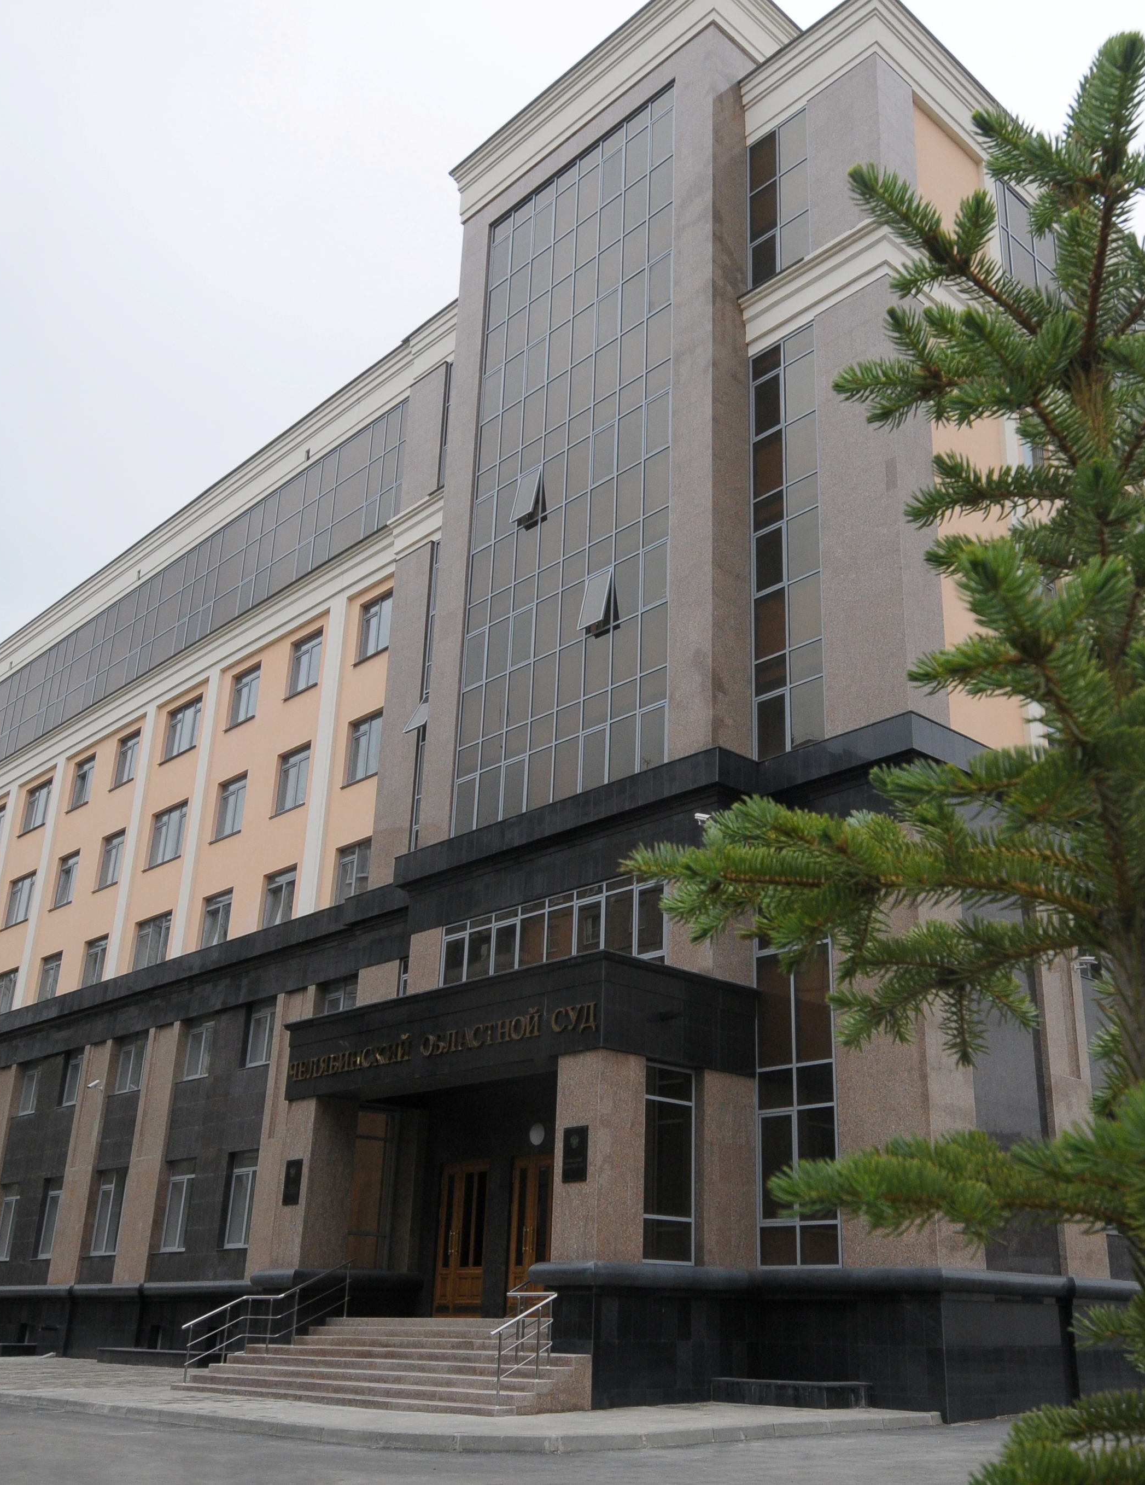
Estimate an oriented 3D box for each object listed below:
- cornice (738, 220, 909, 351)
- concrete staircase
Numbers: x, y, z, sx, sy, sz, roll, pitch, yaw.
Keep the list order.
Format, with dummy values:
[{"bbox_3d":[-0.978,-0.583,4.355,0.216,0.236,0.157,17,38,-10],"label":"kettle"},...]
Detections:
[{"bbox_3d":[4.673,-8.877,25.188,3.450,1.280,0.420,-20,-32,41],"label":"cornice"},{"bbox_3d":[-2.727,9.329,19.628,8.150,1.170,2.500,-20,-32,41],"label":"concrete staircase"}]

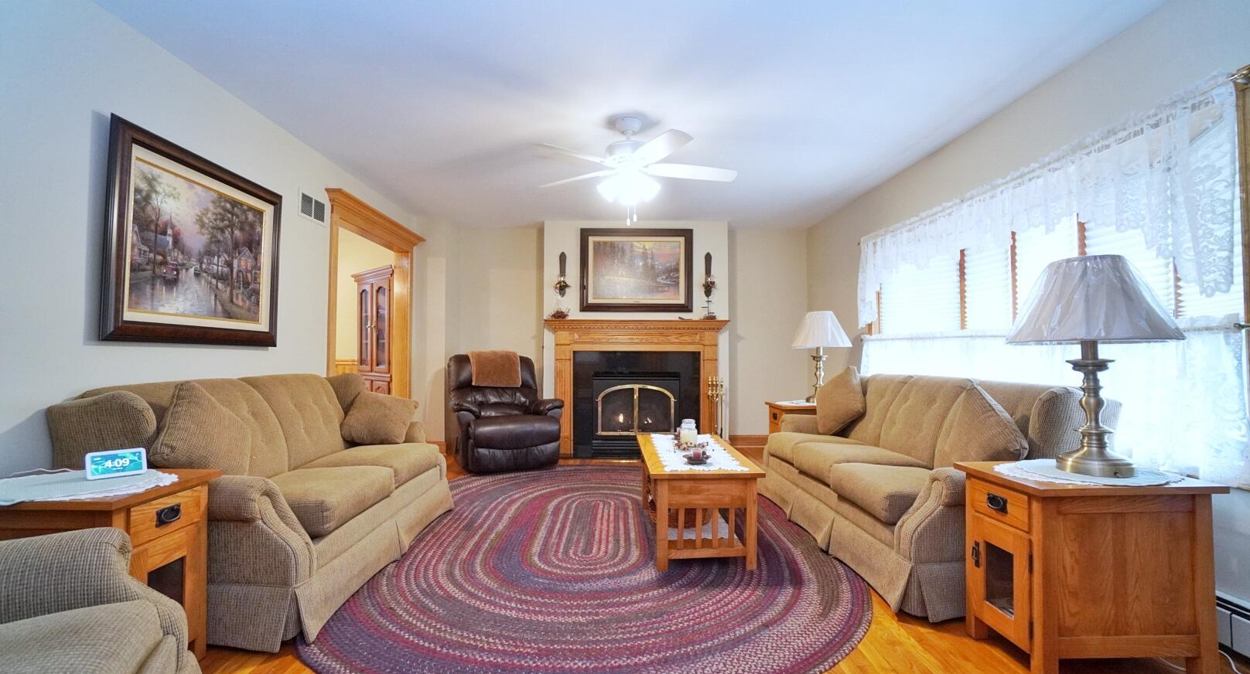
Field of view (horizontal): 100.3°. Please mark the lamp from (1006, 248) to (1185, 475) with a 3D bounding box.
[{"bbox_3d":[1.615,0.099,1.810,0.456,0.737,0.456,0,-2,-2],"label":"lamp"}]

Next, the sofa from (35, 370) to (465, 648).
[{"bbox_3d":[-1.619,0.672,2.714,0.950,0.940,1.840,0,-2,-2],"label":"sofa"}]

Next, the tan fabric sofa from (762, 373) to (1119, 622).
[{"bbox_3d":[1.509,0.687,3.003,0.920,0.930,1.990,0,-2,-2],"label":"tan fabric sofa"}]

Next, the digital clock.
[{"bbox_3d":[-1.738,0.430,1.791,0.148,0.086,0.073,2,-3,-39],"label":"digital clock"}]

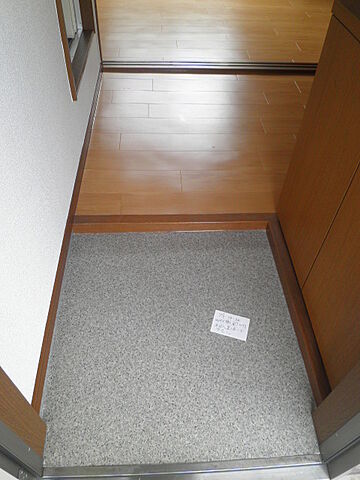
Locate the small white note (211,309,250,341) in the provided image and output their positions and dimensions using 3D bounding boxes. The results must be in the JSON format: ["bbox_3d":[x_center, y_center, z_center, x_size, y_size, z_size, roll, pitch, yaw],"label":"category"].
[{"bbox_3d":[0.172,0.290,1.231,0.121,0.002,0.086,14,50,9],"label":"small white note"}]

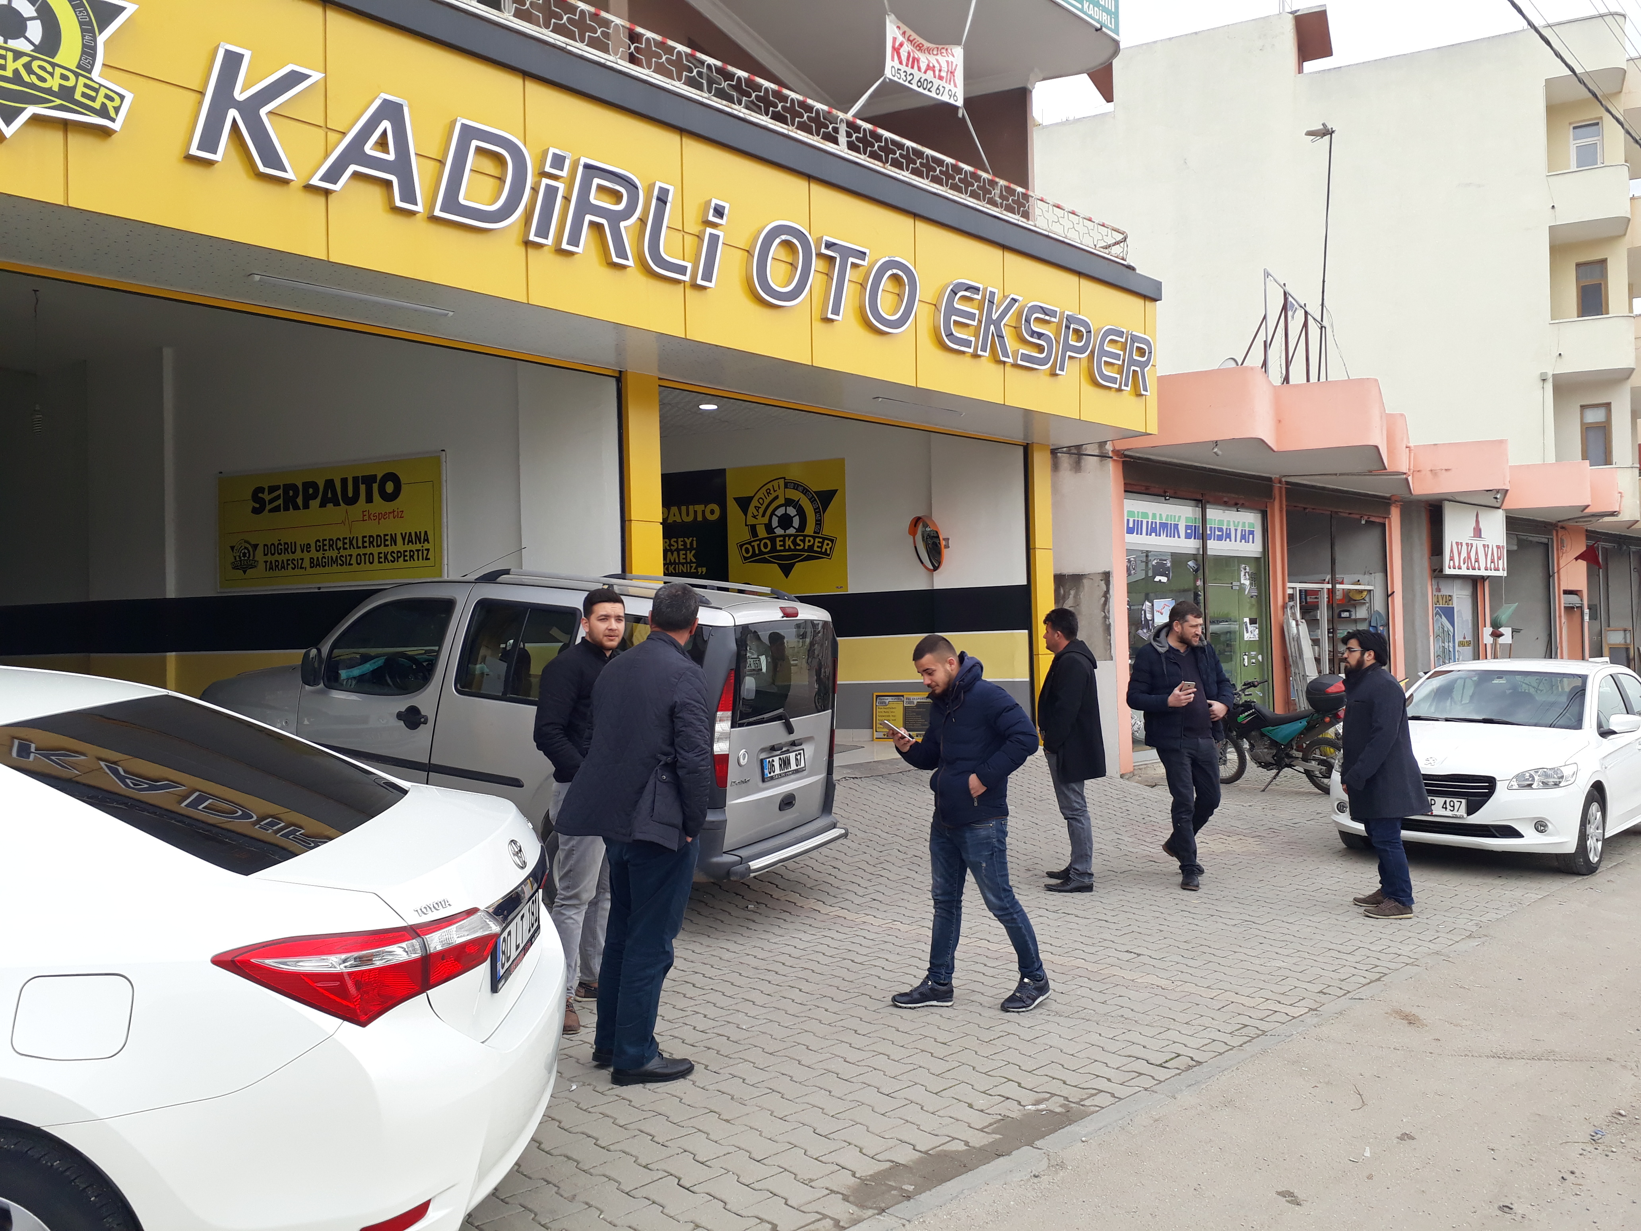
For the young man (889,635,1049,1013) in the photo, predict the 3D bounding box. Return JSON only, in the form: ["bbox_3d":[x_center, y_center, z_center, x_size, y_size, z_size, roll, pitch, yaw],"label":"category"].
[{"bbox_3d":[0.655,0.903,5.620,0.620,1.620,0.480,-1,-2,-18],"label":"young man"}]

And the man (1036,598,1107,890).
[{"bbox_3d":[1.655,0.850,8.420,0.440,1.800,0.540,-2,-1,12],"label":"man"}]

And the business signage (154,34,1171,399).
[{"bbox_3d":[0.088,-2.532,9.666,0.110,0.650,9.320,-3,-2,44],"label":"business signage"}]

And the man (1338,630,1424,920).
[{"bbox_3d":[3.430,0.922,7.840,0.470,1.680,0.520,-2,-2,22],"label":"man"}]

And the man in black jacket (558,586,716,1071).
[{"bbox_3d":[-0.700,0.791,4.780,0.560,1.800,0.420,-2,-2,34],"label":"man in black jacket"}]

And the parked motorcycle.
[{"bbox_3d":[4.730,1.215,13.200,0.780,1.220,2.050,0,-2,-38],"label":"parked motorcycle"}]

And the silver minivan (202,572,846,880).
[{"bbox_3d":[-2.141,0.591,8.189,4.250,1.820,1.720,5,4,26],"label":"silver minivan"}]

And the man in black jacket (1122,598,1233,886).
[{"bbox_3d":[2.385,0.848,8.480,0.660,1.820,0.500,-1,-1,-12],"label":"man in black jacket"}]

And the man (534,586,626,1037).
[{"bbox_3d":[-0.965,0.795,5.430,0.540,1.800,0.400,-1,-2,-27],"label":"man"}]

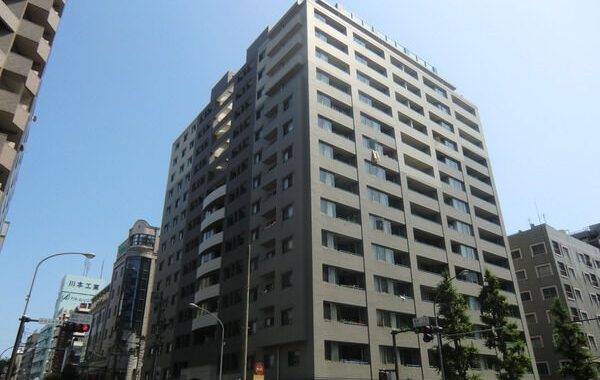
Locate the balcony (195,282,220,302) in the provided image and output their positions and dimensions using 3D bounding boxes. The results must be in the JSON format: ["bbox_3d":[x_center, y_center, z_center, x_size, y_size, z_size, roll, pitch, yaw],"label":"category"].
[{"bbox_3d":[-10.477,11.630,47.039,1.500,1.268,6.254,18,-31,-33],"label":"balcony"}]

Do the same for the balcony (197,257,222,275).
[{"bbox_3d":[-10.492,8.977,48.329,1.500,1.268,6.254,18,-31,-33],"label":"balcony"}]

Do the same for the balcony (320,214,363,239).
[{"bbox_3d":[3.335,3.475,36.915,4.800,1.450,1.400,18,-32,-32],"label":"balcony"}]

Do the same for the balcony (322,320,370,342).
[{"bbox_3d":[3.350,11.370,32.960,4.800,1.450,1.400,18,-32,-32],"label":"balcony"}]

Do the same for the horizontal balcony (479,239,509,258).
[{"bbox_3d":[23.953,7.611,52.562,5.841,1.475,1.400,18,-31,-33],"label":"horizontal balcony"}]

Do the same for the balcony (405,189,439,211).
[{"bbox_3d":[13.473,1.460,46.740,5.310,1.534,1.400,18,-31,-33],"label":"balcony"}]

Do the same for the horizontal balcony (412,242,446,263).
[{"bbox_3d":[13.397,6.732,44.088,5.340,1.593,1.400,18,-31,-33],"label":"horizontal balcony"}]

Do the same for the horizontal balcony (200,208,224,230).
[{"bbox_3d":[-10.522,3.672,50.909,1.500,1.268,6.254,18,-31,-33],"label":"horizontal balcony"}]

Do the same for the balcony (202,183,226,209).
[{"bbox_3d":[-10.537,1.019,52.199,1.500,1.268,6.254,18,-31,-33],"label":"balcony"}]

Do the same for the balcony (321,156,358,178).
[{"bbox_3d":[3.325,-1.800,39.558,4.800,1.450,1.400,18,-32,-32],"label":"balcony"}]

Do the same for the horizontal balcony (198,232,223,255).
[{"bbox_3d":[-10.216,6.292,48.902,1.500,1.300,5.800,18,-32,-32],"label":"horizontal balcony"}]

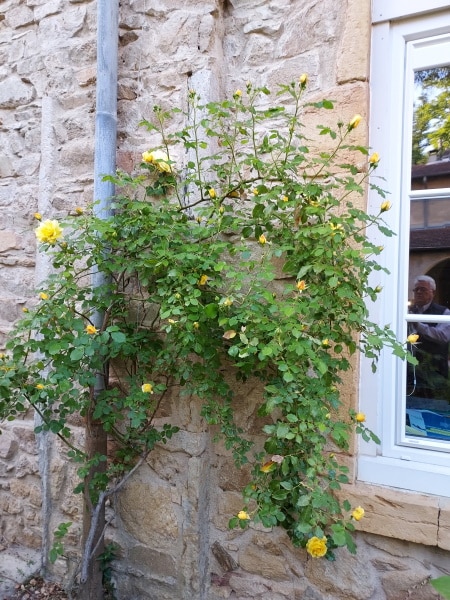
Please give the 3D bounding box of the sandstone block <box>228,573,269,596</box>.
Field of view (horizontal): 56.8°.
[{"bbox_3d":[0.114,1.161,1.724,0.168,0.092,0.080,1,0,24],"label":"sandstone block"}]

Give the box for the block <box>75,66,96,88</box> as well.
[{"bbox_3d":[-0.671,-1.111,2.119,0.149,0.101,0.090,1,0,24],"label":"block"}]

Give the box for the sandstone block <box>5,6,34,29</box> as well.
[{"bbox_3d":[-1.106,-1.547,2.325,0.233,0.122,0.100,1,0,24],"label":"sandstone block"}]

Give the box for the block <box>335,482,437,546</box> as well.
[{"bbox_3d":[0.601,0.756,1.547,0.333,0.132,0.200,1,0,24],"label":"block"}]

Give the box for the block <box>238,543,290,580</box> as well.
[{"bbox_3d":[0.174,1.047,1.710,0.209,0.137,0.100,1,0,24],"label":"block"}]

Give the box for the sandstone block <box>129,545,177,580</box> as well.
[{"bbox_3d":[-0.309,1.181,1.923,0.260,0.118,0.100,1,0,24],"label":"sandstone block"}]

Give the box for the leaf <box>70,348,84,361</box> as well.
[{"bbox_3d":[-0.611,0.224,1.724,0.054,0.050,0.030,2,0,2],"label":"leaf"}]

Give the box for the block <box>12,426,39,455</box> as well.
[{"bbox_3d":[-1.033,0.740,2.241,0.190,0.152,0.100,1,0,24],"label":"block"}]

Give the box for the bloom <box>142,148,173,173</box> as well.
[{"bbox_3d":[-0.276,-0.567,1.698,0.118,0.090,0.085,1,0,8],"label":"bloom"}]

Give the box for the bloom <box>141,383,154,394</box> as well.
[{"bbox_3d":[-0.317,0.364,1.700,0.047,0.045,0.040,1,0,7],"label":"bloom"}]

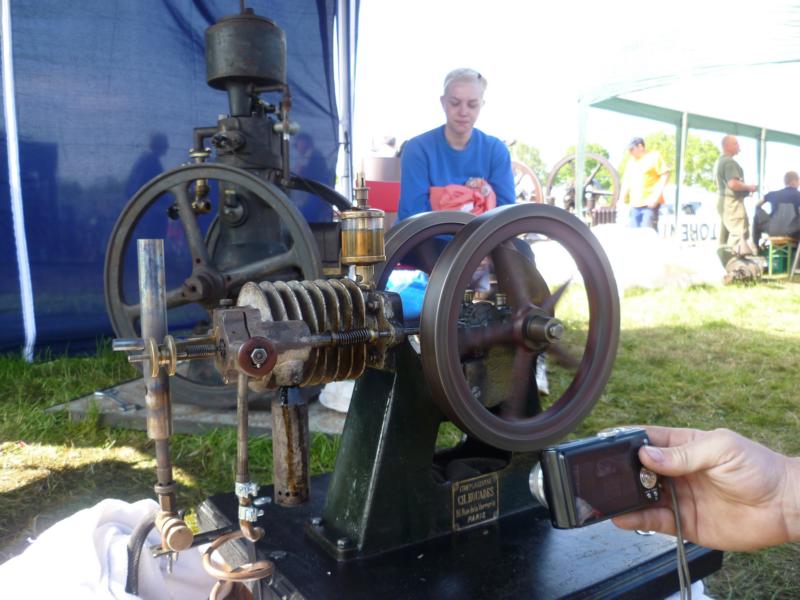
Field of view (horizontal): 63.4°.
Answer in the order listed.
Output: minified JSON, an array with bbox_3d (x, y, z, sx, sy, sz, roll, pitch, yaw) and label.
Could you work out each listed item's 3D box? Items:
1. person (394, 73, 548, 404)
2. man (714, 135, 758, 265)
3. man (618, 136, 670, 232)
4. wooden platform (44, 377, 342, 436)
[{"bbox_3d":[0.268,-0.259,2.316,0.520,1.150,0.680,-1,6,-2],"label":"person"},{"bbox_3d":[4.143,-1.159,7.976,0.500,1.740,0.500,2,6,21],"label":"man"},{"bbox_3d":[3.093,-1.178,8.174,0.550,1.750,0.420,3,7,30],"label":"man"},{"bbox_3d":[-0.443,0.324,2.116,1.036,0.060,0.720,1,6,12],"label":"wooden platform"}]

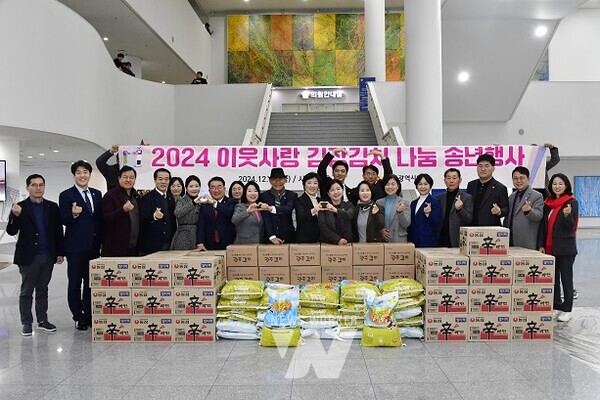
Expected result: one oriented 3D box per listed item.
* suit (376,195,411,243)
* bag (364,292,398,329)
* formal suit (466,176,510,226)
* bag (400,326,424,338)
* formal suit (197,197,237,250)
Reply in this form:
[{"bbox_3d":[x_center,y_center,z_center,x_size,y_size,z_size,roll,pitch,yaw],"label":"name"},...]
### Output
[{"bbox_3d":[1.082,0.270,6.170,0.430,0.620,0.290,0,0,11],"label":"suit"},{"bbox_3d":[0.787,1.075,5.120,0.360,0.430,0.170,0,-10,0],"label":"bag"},{"bbox_3d":[2.244,0.078,6.400,0.500,0.720,0.300,1,1,27],"label":"formal suit"},{"bbox_3d":[1.034,1.308,5.460,0.410,0.115,0.470,0,1,2],"label":"bag"},{"bbox_3d":[-0.972,0.632,6.280,0.500,1.360,0.320,-1,1,-5],"label":"formal suit"}]

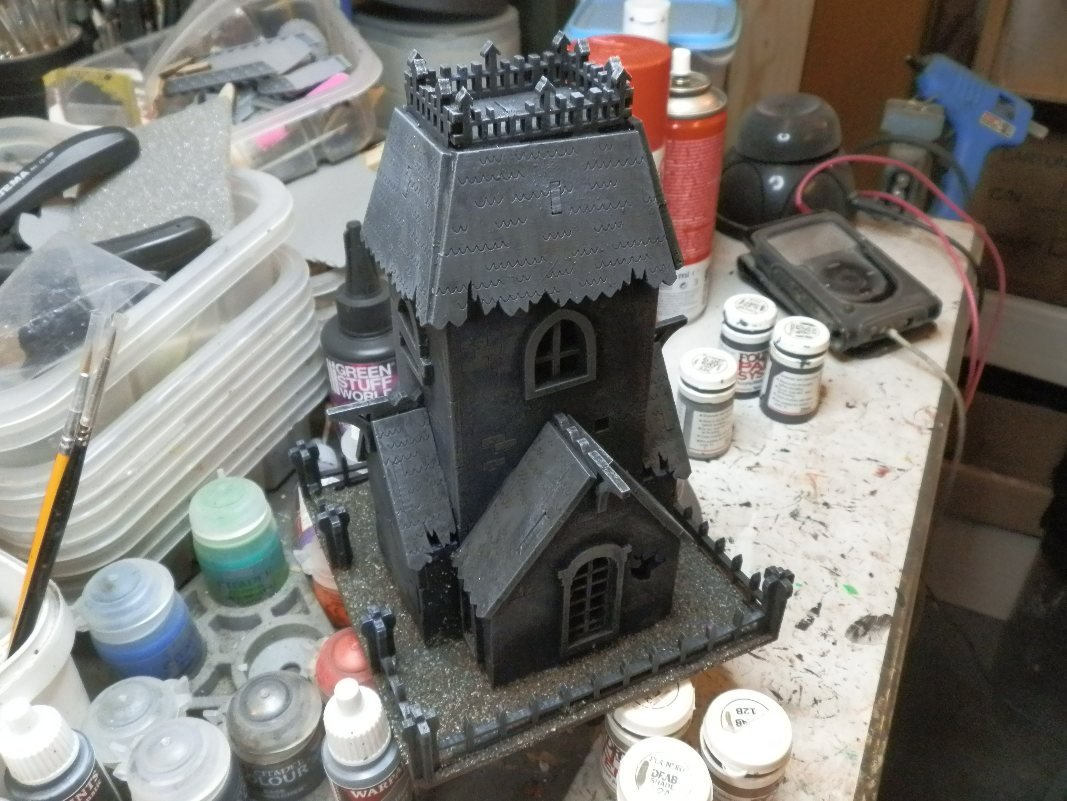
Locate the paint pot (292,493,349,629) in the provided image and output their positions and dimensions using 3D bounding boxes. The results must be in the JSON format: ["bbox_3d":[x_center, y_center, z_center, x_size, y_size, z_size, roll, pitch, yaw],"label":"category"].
[{"bbox_3d":[-0.077,0.065,0.347,0.036,0.047,0.034,-4,37,-1],"label":"paint pot"}]

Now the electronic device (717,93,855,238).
[{"bbox_3d":[0.178,-0.172,0.614,0.108,0.082,0.108,9,38,14],"label":"electronic device"}]

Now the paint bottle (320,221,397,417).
[{"bbox_3d":[-0.077,-0.026,0.408,0.042,0.125,0.042,-9,38,-10],"label":"paint bottle"}]

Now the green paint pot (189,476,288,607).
[{"bbox_3d":[-0.123,0.057,0.358,0.034,0.048,0.036,-1,36,0],"label":"green paint pot"}]

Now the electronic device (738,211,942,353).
[{"bbox_3d":[0.200,-0.082,0.578,0.072,0.025,0.114,-16,45,-11],"label":"electronic device"}]

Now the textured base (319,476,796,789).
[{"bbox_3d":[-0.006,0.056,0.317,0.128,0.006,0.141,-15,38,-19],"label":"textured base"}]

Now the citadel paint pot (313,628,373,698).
[{"bbox_3d":[-0.061,0.102,0.310,0.034,0.042,0.034,-1,37,1],"label":"citadel paint pot"}]

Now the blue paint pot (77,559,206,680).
[{"bbox_3d":[-0.148,0.082,0.328,0.037,0.046,0.035,-2,42,2],"label":"blue paint pot"}]

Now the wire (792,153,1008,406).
[{"bbox_3d":[0.242,-0.095,0.582,0.120,0.090,0.200,-2,37,0],"label":"wire"}]

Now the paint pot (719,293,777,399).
[{"bbox_3d":[0.114,-0.029,0.463,0.031,0.048,0.031,8,38,13],"label":"paint pot"}]

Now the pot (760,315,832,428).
[{"bbox_3d":[0.135,-0.016,0.445,0.031,0.048,0.031,11,39,16],"label":"pot"}]

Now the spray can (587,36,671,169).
[{"bbox_3d":[0.042,-0.098,0.457,0.052,0.166,0.052,2,37,5],"label":"spray can"}]

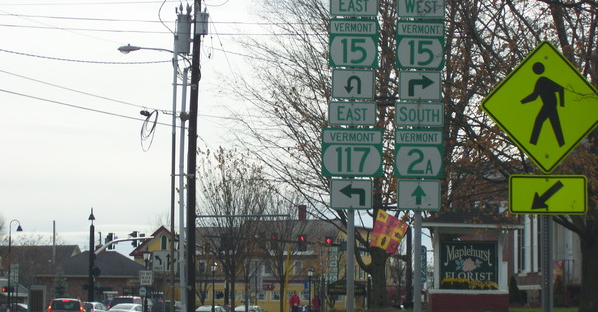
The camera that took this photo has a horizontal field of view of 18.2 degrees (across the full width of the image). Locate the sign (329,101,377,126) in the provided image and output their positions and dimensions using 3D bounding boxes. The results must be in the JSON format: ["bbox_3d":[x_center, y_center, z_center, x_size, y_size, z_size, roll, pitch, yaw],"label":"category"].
[{"bbox_3d":[0.675,-0.526,23.400,0.610,0.305,0.030,1,-5,-1],"label":"sign"}]

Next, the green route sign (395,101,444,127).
[{"bbox_3d":[1.531,-0.521,23.600,0.610,0.305,0.030,1,-5,-7],"label":"green route sign"}]

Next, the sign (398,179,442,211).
[{"bbox_3d":[1.500,0.492,23.250,0.533,0.381,0.030,1,-5,-1],"label":"sign"}]

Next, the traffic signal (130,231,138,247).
[{"bbox_3d":[-10.946,5.543,124.000,0.460,1.070,0.360,-1,-5,20],"label":"traffic signal"}]

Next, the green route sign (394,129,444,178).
[{"bbox_3d":[1.506,-0.031,23.434,0.610,0.610,0.030,1,-5,-5],"label":"green route sign"}]

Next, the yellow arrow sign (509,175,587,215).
[{"bbox_3d":[1.917,0.299,14.400,0.610,0.305,0.030,1,-5,-2],"label":"yellow arrow sign"}]

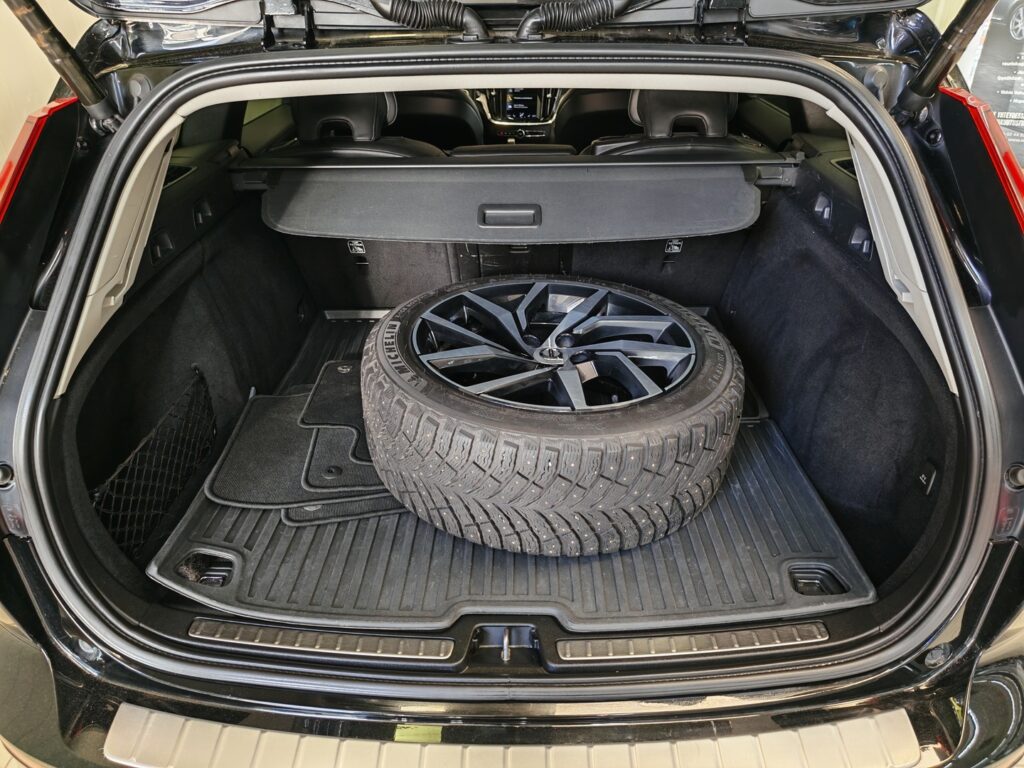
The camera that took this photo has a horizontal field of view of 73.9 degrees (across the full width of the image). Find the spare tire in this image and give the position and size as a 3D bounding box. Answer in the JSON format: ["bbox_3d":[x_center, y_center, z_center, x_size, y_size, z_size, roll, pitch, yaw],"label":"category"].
[{"bbox_3d":[0.071,0.016,1.252,0.670,0.235,0.670,2,29,0],"label":"spare tire"}]

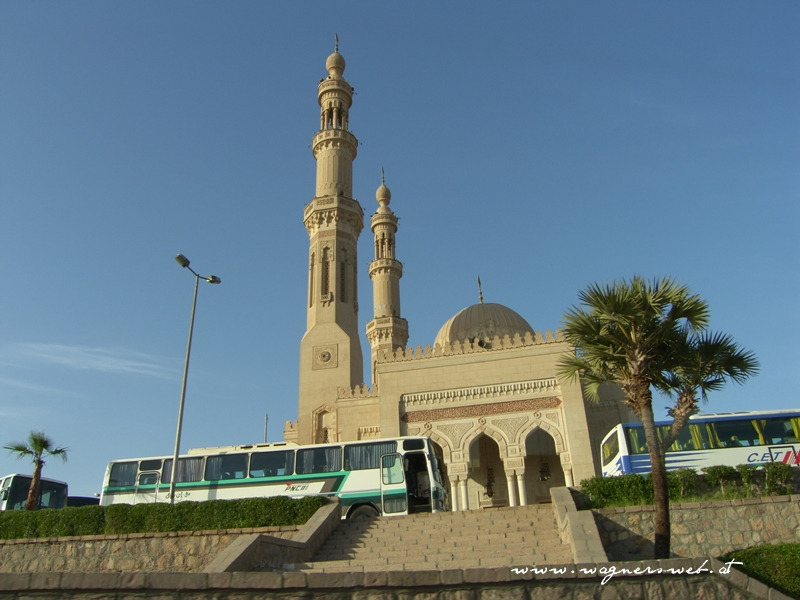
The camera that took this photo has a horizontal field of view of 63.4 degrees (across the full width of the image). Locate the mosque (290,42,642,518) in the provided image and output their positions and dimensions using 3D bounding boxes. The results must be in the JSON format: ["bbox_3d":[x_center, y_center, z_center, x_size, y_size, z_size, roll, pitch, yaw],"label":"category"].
[{"bbox_3d":[3.669,-1.951,51.252,24.000,41.700,21.400,-8,-25,13],"label":"mosque"}]

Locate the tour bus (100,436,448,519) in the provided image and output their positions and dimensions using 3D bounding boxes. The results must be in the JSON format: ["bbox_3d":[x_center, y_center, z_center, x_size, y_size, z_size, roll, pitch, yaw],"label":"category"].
[{"bbox_3d":[-4.473,6.991,23.195,12.050,3.150,2.500,-6,-25,9],"label":"tour bus"}]

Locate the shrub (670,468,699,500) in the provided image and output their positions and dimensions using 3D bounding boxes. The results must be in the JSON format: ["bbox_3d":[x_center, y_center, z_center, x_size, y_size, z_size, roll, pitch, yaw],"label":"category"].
[{"bbox_3d":[7.097,4.582,16.113,0.672,0.742,0.750,-7,-25,12],"label":"shrub"}]

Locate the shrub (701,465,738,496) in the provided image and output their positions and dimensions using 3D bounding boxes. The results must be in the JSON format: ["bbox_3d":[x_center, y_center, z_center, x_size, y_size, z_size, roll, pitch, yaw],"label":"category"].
[{"bbox_3d":[7.834,4.438,15.866,0.857,0.778,0.850,-7,-25,12],"label":"shrub"}]

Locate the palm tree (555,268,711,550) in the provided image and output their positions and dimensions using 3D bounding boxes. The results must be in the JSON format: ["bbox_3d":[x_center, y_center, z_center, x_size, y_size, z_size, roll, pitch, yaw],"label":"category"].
[{"bbox_3d":[5.196,2.266,13.384,3.295,6.074,3.196,-2,-24,0],"label":"palm tree"}]

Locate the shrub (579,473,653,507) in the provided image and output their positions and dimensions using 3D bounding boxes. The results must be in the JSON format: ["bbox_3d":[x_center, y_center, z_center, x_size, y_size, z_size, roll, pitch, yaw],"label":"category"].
[{"bbox_3d":[5.553,4.851,16.520,1.896,0.857,1.000,-7,-25,12],"label":"shrub"}]

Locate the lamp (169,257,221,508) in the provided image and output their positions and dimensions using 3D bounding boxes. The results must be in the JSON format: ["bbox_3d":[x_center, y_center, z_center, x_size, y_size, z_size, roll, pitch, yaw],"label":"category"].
[{"bbox_3d":[-7.141,3.013,21.675,0.350,9.265,2.400,-13,-26,23],"label":"lamp"}]

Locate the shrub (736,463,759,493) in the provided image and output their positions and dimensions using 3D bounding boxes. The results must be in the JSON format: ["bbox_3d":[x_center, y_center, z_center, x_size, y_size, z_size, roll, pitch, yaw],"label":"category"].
[{"bbox_3d":[8.447,4.375,15.730,0.487,0.724,0.650,-7,-25,12],"label":"shrub"}]

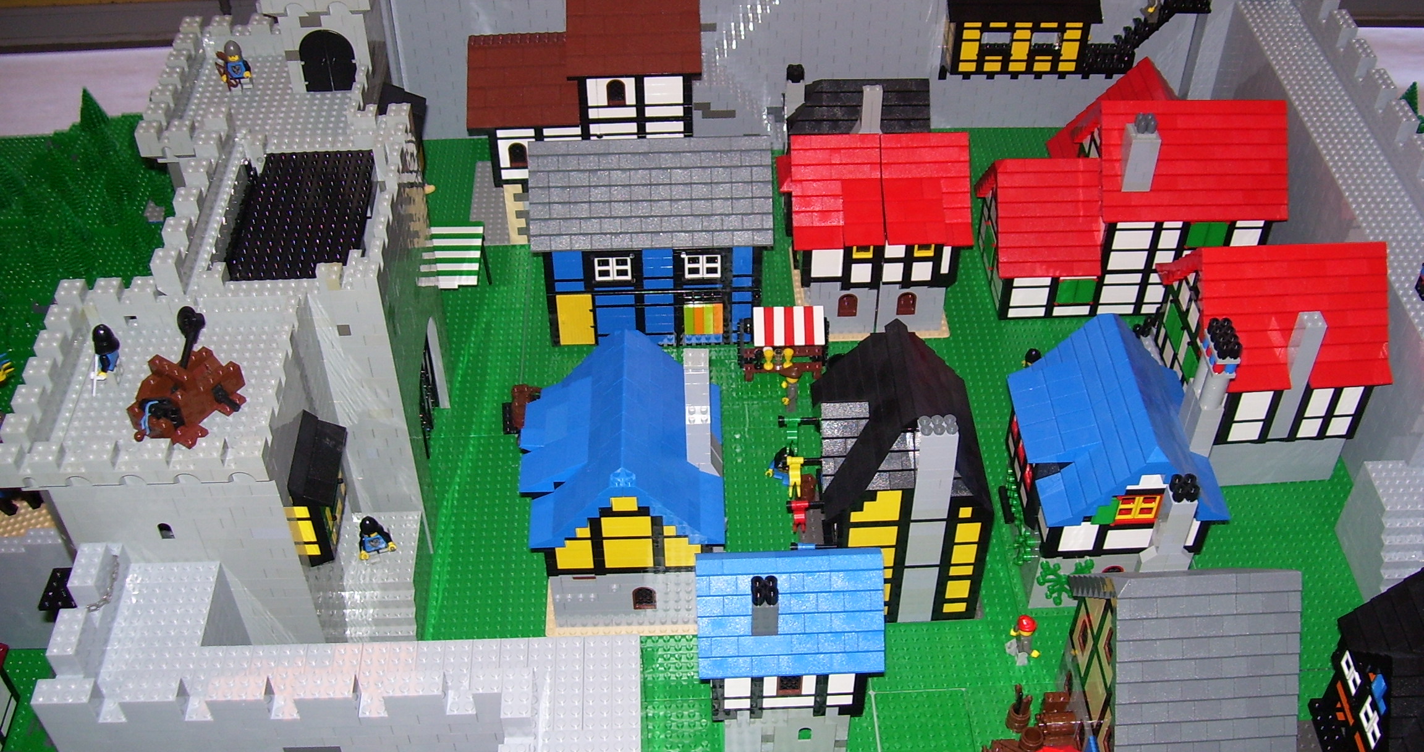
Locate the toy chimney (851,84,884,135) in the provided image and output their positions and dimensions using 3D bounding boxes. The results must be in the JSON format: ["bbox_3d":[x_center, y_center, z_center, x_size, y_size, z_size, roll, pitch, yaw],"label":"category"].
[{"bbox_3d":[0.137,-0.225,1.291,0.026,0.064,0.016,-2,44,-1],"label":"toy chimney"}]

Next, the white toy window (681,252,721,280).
[{"bbox_3d":[-0.007,-0.091,1.219,0.029,0.025,0.005,-2,44,-1],"label":"white toy window"}]

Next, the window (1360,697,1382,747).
[{"bbox_3d":[0.423,0.221,0.943,0.005,0.025,0.029,-2,44,-1],"label":"window"}]

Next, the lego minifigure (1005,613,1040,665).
[{"bbox_3d":[0.216,0.182,1.029,0.023,0.043,0.023,11,46,11],"label":"lego minifigure"}]

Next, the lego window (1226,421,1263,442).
[{"bbox_3d":[0.403,0.040,1.119,0.025,0.019,0.006,-2,44,-1],"label":"lego window"}]

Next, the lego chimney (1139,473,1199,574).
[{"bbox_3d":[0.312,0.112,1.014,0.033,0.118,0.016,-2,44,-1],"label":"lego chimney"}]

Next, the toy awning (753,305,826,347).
[{"bbox_3d":[0.062,-0.042,1.188,0.056,0.022,0.027,-2,44,-1],"label":"toy awning"}]

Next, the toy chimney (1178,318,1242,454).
[{"bbox_3d":[0.341,0.009,1.016,0.016,0.105,0.032,-2,44,-1],"label":"toy chimney"}]

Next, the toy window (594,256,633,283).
[{"bbox_3d":[-0.080,-0.088,1.217,0.029,0.024,0.005,-2,44,-1],"label":"toy window"}]

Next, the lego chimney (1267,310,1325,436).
[{"bbox_3d":[0.428,0.000,1.089,0.017,0.118,0.016,-2,44,-1],"label":"lego chimney"}]

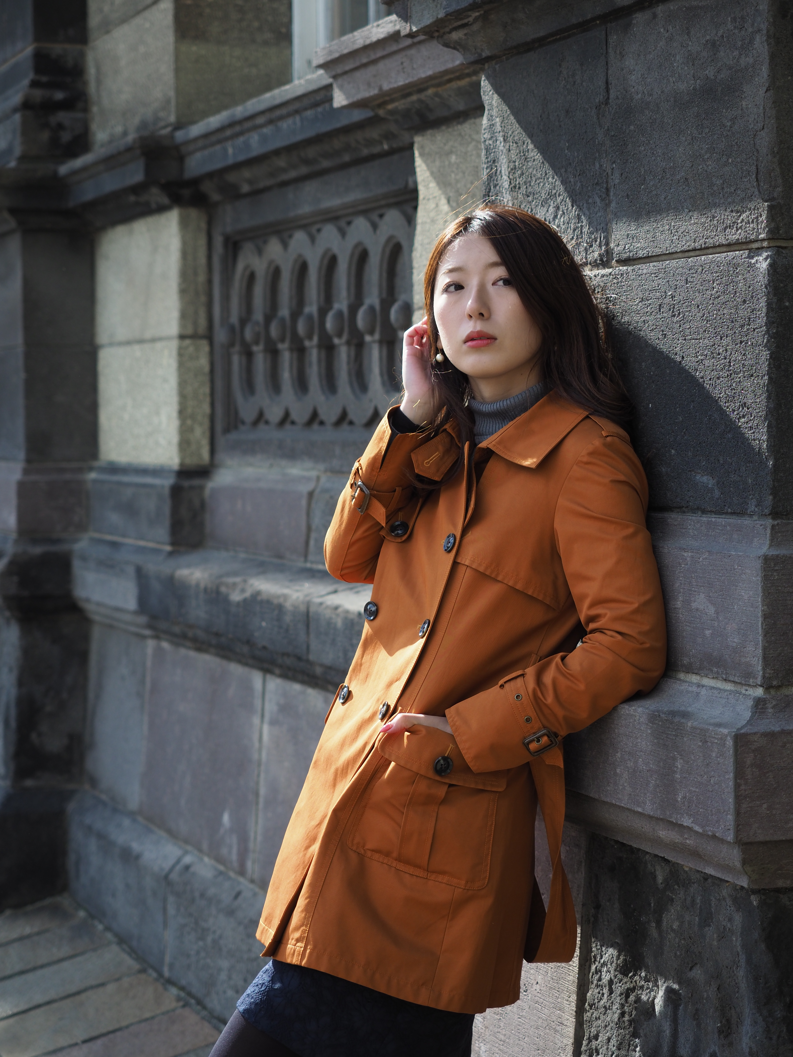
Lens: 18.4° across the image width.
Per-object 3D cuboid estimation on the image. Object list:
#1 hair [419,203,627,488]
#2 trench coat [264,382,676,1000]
[{"bbox_3d":[0.162,-0.228,3.100,0.250,0.360,0.270,-1,-4,25],"label":"hair"},{"bbox_3d":[0.090,0.207,3.060,0.360,0.770,0.470,16,-5,-39],"label":"trench coat"}]

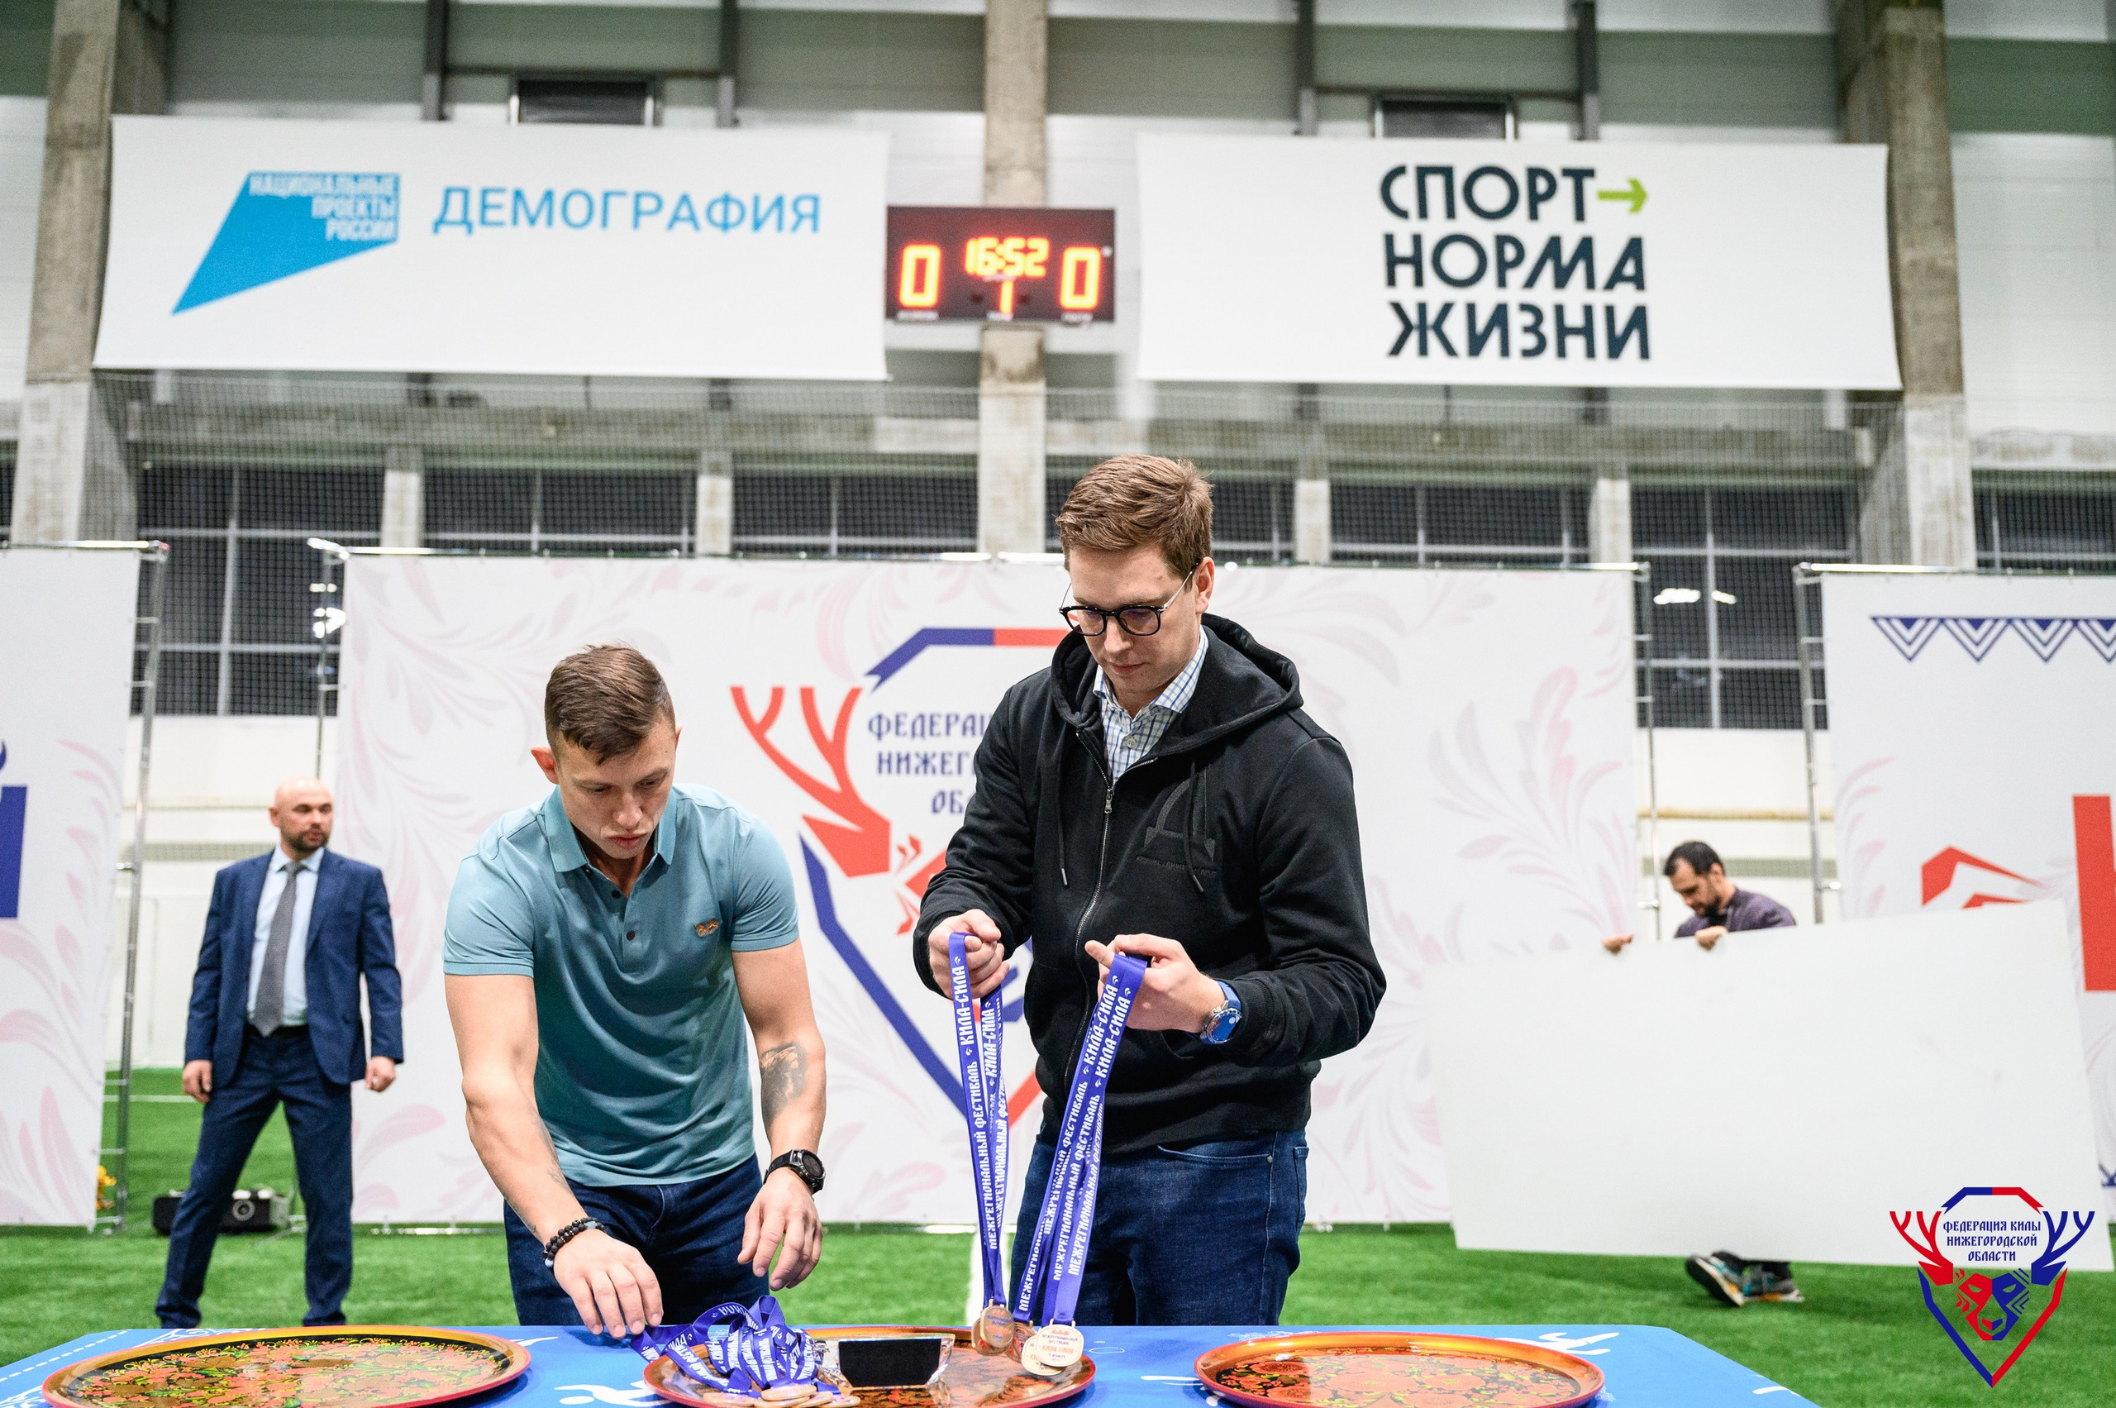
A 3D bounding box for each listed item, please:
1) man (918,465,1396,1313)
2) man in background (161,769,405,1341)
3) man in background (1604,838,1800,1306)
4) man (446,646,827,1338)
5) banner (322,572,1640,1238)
[{"bbox_3d":[0.111,0.592,2.321,0.580,1.830,0.470,-4,-9,26],"label":"man"},{"bbox_3d":[-2.480,1.125,6.031,0.700,1.780,0.360,2,-8,-12],"label":"man in background"},{"bbox_3d":[2.336,1.307,6.766,0.620,1.660,0.550,7,-11,-42],"label":"man in background"},{"bbox_3d":[-0.513,0.718,2.303,0.530,1.570,0.580,2,-8,-10],"label":"man"},{"bbox_3d":[-0.313,0.830,8.588,5.950,3.000,0.080,1,-8,-2],"label":"banner"}]

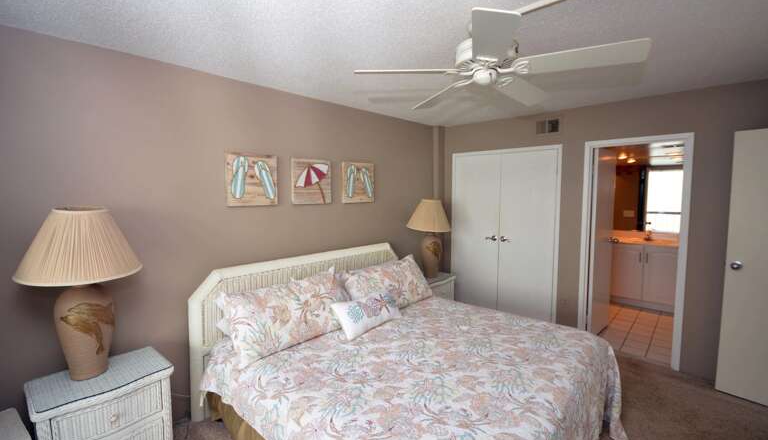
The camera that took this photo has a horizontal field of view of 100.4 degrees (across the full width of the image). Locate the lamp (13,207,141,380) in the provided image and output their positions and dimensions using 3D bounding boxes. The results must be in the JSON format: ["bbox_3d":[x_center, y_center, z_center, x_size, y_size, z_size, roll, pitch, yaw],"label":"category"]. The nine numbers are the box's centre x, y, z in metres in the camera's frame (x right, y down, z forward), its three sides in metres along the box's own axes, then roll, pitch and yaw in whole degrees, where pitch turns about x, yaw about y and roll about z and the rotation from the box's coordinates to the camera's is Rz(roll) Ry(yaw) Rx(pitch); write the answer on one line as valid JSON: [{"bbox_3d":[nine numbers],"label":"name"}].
[{"bbox_3d":[-1.601,0.390,1.719,0.505,0.890,0.505,-4,6,-43],"label":"lamp"}]

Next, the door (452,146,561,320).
[{"bbox_3d":[1.359,0.255,3.738,1.200,2.060,0.060,3,5,38],"label":"door"}]

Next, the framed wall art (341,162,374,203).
[{"bbox_3d":[-0.250,-0.371,3.244,0.382,0.404,0.035,-4,6,-43],"label":"framed wall art"}]

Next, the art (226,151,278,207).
[{"bbox_3d":[-1.028,-0.312,2.519,0.394,0.403,0.035,-4,6,-43],"label":"art"}]

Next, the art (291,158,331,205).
[{"bbox_3d":[-0.641,-0.338,2.879,0.375,0.391,0.035,-4,6,-43],"label":"art"}]

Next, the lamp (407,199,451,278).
[{"bbox_3d":[0.570,0.232,3.768,0.510,0.900,0.510,0,4,0],"label":"lamp"}]

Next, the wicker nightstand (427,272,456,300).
[{"bbox_3d":[0.536,0.984,3.760,0.550,0.610,0.390,-4,6,-43],"label":"wicker nightstand"}]

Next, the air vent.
[{"bbox_3d":[1.726,-0.981,3.367,0.231,0.137,0.020,3,5,38],"label":"air vent"}]

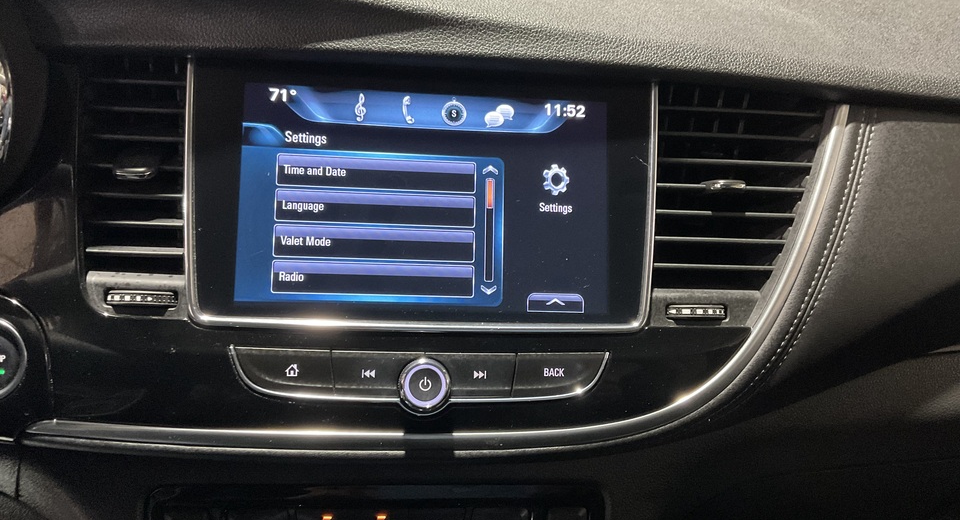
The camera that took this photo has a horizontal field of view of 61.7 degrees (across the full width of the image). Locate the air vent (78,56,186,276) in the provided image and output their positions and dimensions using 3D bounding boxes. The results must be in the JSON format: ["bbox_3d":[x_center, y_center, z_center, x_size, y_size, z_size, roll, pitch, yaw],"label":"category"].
[{"bbox_3d":[-0.160,-0.043,0.374,0.054,0.106,0.030,2,-8,-6],"label":"air vent"}]

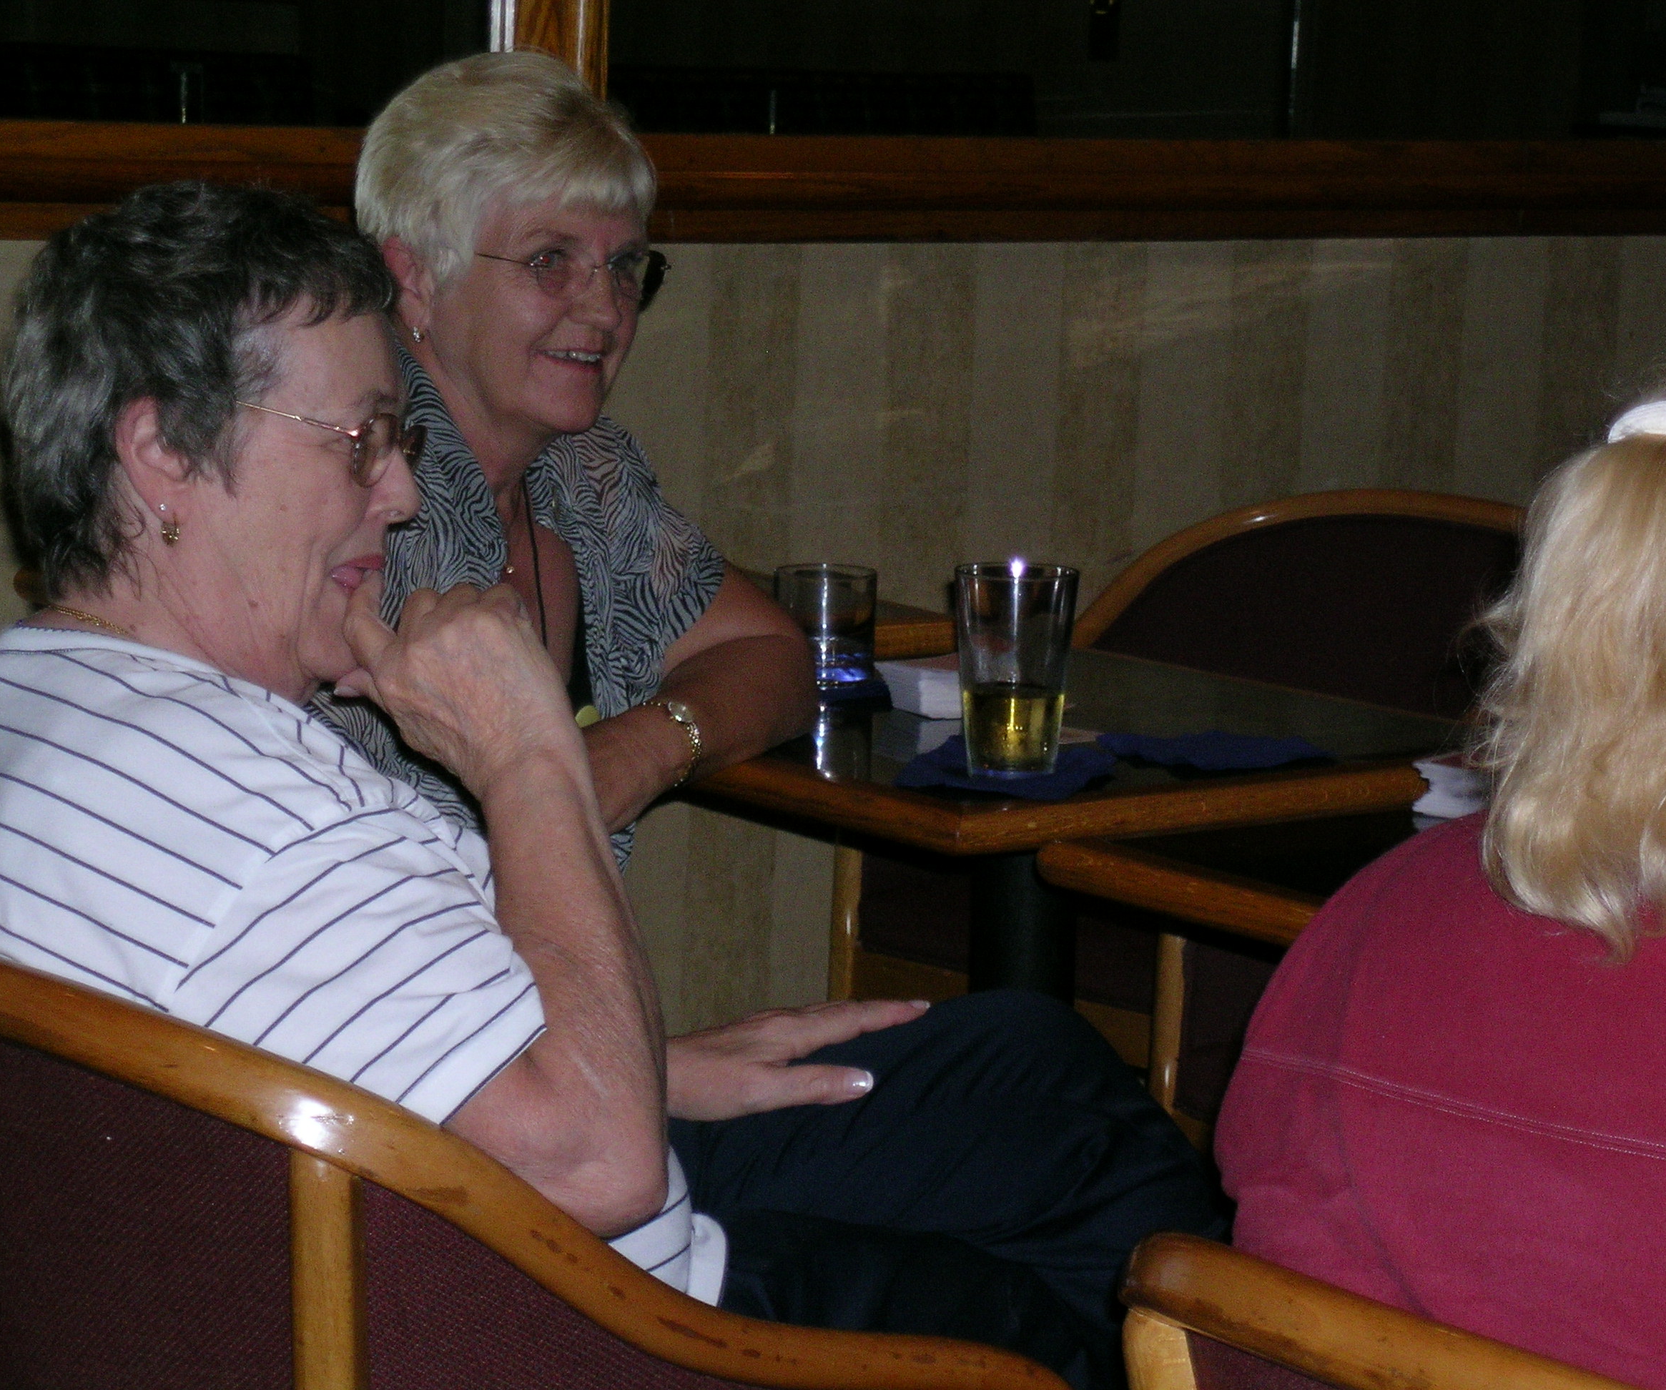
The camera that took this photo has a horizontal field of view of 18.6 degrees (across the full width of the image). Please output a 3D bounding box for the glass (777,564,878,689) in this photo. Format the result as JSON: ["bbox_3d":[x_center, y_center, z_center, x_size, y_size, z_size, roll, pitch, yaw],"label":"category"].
[{"bbox_3d":[-0.004,-0.055,4.104,0.082,0.090,0.082,1,9,0],"label":"glass"}]

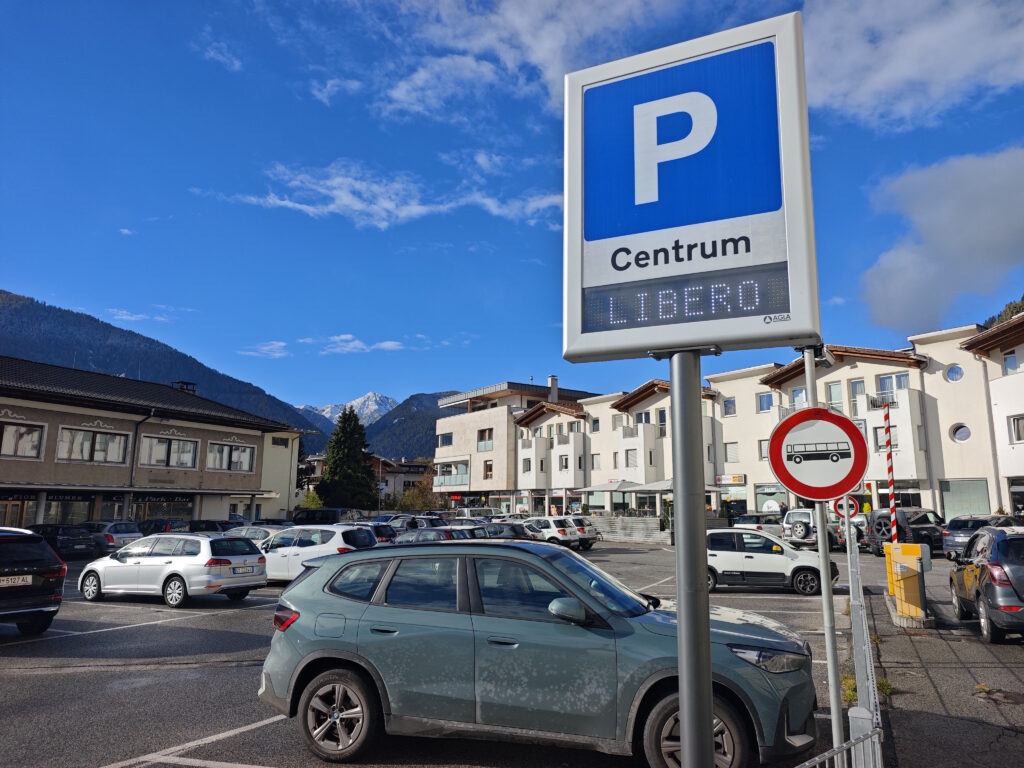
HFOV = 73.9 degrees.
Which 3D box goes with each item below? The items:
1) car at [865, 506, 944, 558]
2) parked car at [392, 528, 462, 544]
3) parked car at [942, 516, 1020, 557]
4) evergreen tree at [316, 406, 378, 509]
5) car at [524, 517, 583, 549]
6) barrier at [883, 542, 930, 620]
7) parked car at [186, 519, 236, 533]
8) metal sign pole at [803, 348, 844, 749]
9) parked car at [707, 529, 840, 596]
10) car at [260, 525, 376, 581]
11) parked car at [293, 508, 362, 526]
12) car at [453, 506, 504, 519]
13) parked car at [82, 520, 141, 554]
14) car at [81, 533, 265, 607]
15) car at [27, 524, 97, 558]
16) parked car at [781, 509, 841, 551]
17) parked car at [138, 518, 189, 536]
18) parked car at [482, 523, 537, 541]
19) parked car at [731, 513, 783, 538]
[{"bbox_3d":[18.447,6.697,30.723,4.700,1.970,1.990,7,-12,-31],"label":"car"},{"bbox_3d":[-3.362,5.473,22.264,4.100,1.480,1.710,-5,-11,26],"label":"parked car"},{"bbox_3d":[19.775,6.298,27.892,4.700,1.640,1.880,7,-12,-33],"label":"parked car"},{"bbox_3d":[-17.233,8.656,71.563,6.695,12.803,6.695,0,-10,0],"label":"evergreen tree"},{"bbox_3d":[1.131,7.420,33.702,4.150,1.610,1.755,-7,-13,37],"label":"car"},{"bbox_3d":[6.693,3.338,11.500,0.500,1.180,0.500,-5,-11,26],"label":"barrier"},{"bbox_3d":[-15.119,7.316,32.904,4.300,1.480,1.770,-5,-11,26],"label":"parked car"},{"bbox_3d":[1.914,1.200,4.130,0.062,2.900,0.062,-3,-11,20],"label":"metal sign pole"},{"bbox_3d":[6.108,4.357,17.192,3.700,1.570,1.670,-3,-10,16],"label":"parked car"},{"bbox_3d":[-6.147,4.881,19.751,4.290,1.600,1.810,-4,-11,25],"label":"car"},{"bbox_3d":[-11.747,8.664,41.573,4.900,1.960,1.900,-5,-11,26],"label":"parked car"},{"bbox_3d":[-1.874,10.955,53.922,4.900,2.000,1.900,8,-13,-37],"label":"car"},{"bbox_3d":[-19.525,7.267,32.075,4.300,1.530,1.780,-5,-12,29],"label":"parked car"},{"bbox_3d":[-7.789,4.170,15.576,4.560,1.490,1.800,-4,-11,24],"label":"car"},{"bbox_3d":[-20.533,6.946,30.112,4.350,1.450,1.790,-5,-12,29],"label":"car"},{"bbox_3d":[15.685,7.235,33.727,4.600,1.870,1.860,7,-12,-32],"label":"parked car"},{"bbox_3d":[-18.011,7.557,33.942,4.100,1.630,1.770,-5,-11,28],"label":"parked car"},{"bbox_3d":[-1.462,6.386,27.662,4.200,1.450,1.760,-5,-11,27],"label":"parked car"},{"bbox_3d":[13.848,7.798,36.114,4.300,1.620,1.820,7,-12,-33],"label":"parked car"}]

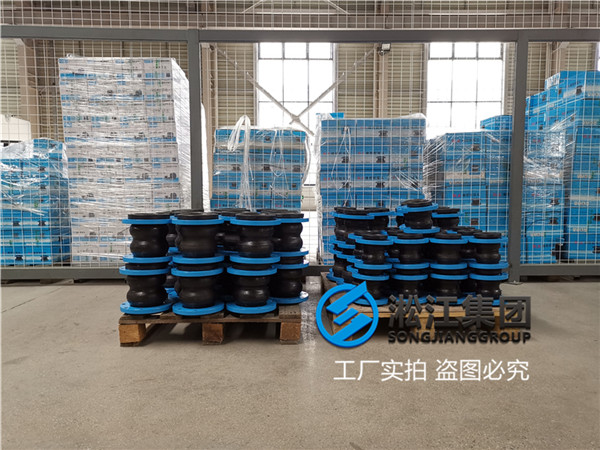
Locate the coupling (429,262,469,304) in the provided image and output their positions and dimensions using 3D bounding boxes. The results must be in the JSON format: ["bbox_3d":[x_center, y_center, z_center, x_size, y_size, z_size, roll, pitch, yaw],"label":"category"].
[{"bbox_3d":[0.755,0.312,2.392,0.192,0.176,0.192,0,4,-1],"label":"coupling"}]

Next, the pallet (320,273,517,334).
[{"bbox_3d":[0.586,0.441,2.755,0.880,0.134,1.090,0,4,-1],"label":"pallet"}]

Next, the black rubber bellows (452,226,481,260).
[{"bbox_3d":[0.936,0.121,2.581,0.192,0.176,0.192,0,4,-1],"label":"black rubber bellows"}]

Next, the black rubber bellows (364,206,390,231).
[{"bbox_3d":[0.561,0.002,3.387,0.240,0.248,0.240,0,5,0],"label":"black rubber bellows"}]

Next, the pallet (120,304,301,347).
[{"bbox_3d":[-0.464,0.499,2.885,0.910,0.150,1.016,0,5,-1],"label":"pallet"}]

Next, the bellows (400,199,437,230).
[{"bbox_3d":[0.702,-0.044,2.726,0.206,0.191,0.206,-5,7,0],"label":"bellows"}]

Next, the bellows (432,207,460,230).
[{"bbox_3d":[1.009,0.013,3.212,0.240,0.248,0.240,0,5,0],"label":"bellows"}]

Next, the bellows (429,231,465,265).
[{"bbox_3d":[0.819,0.152,2.565,0.206,0.191,0.206,0,5,0],"label":"bellows"}]

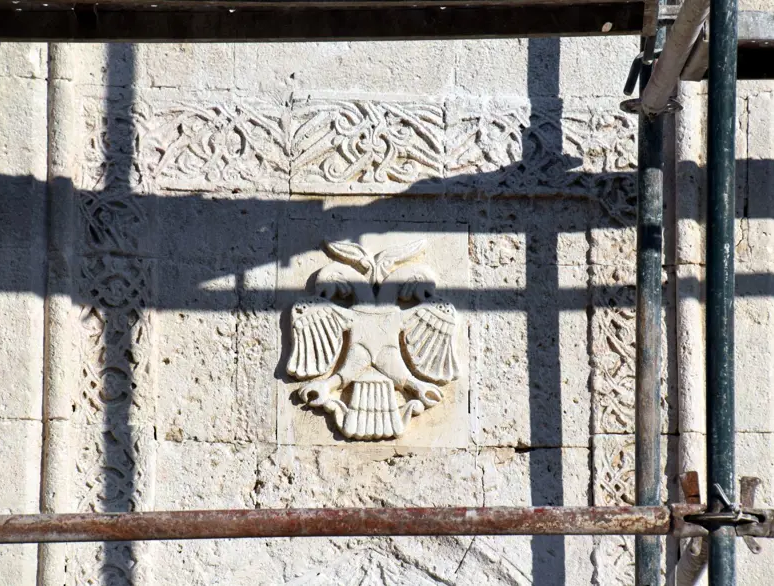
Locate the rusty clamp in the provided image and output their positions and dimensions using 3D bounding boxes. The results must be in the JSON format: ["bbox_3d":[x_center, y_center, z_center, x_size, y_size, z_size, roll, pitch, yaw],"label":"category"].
[{"bbox_3d":[0.575,0.380,9.400,0.145,0.135,0.125,1,-12,-2],"label":"rusty clamp"}]

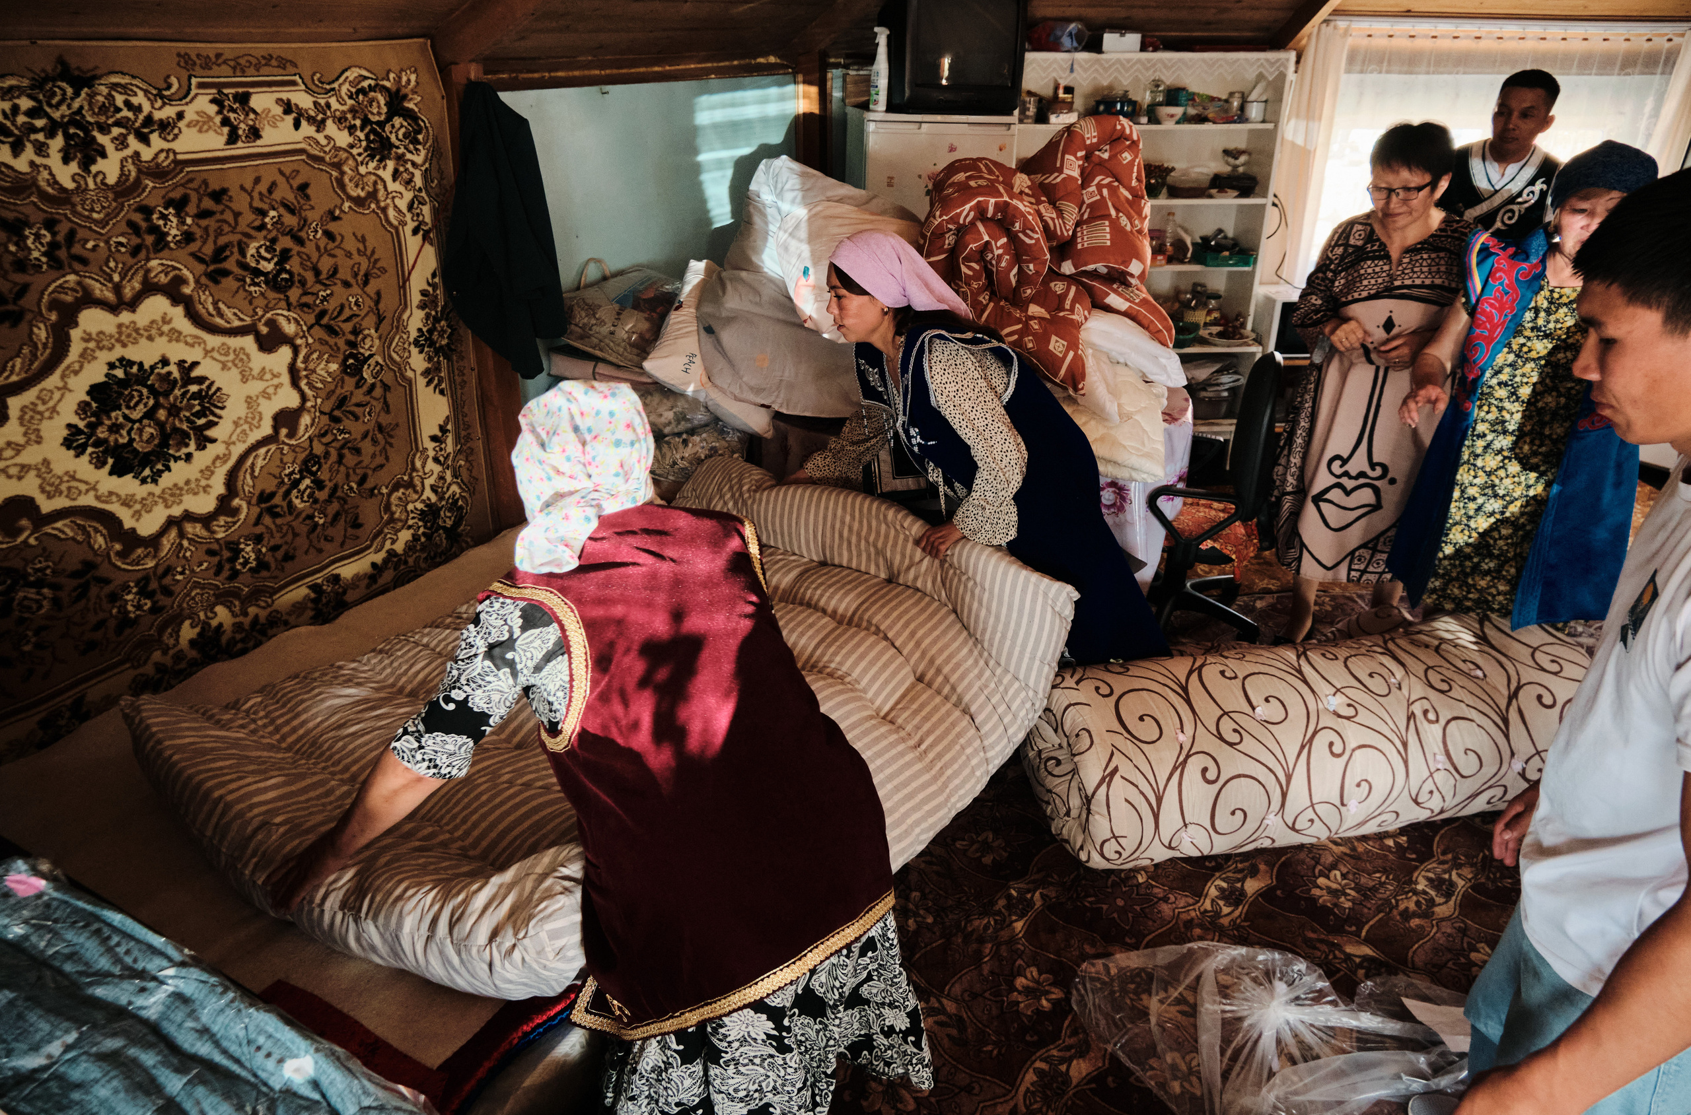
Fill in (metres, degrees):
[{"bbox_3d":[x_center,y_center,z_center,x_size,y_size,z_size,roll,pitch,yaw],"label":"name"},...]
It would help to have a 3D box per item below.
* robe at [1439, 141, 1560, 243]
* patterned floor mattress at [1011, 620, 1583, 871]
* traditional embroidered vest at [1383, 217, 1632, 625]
[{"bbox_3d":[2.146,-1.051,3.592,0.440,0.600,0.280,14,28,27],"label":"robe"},{"bbox_3d":[1.164,0.421,2.753,1.380,0.380,0.430,-5,25,-12],"label":"patterned floor mattress"},{"bbox_3d":[1.915,-0.305,3.086,0.580,1.370,0.420,21,31,37],"label":"traditional embroidered vest"}]

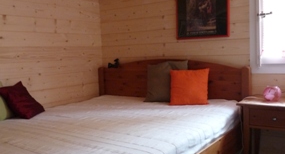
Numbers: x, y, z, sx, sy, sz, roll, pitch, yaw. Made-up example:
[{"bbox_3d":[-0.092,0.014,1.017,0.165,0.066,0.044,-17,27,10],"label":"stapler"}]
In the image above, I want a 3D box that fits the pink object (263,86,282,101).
[{"bbox_3d":[1.072,0.148,2.439,0.135,0.138,0.150,3,7,44],"label":"pink object"}]

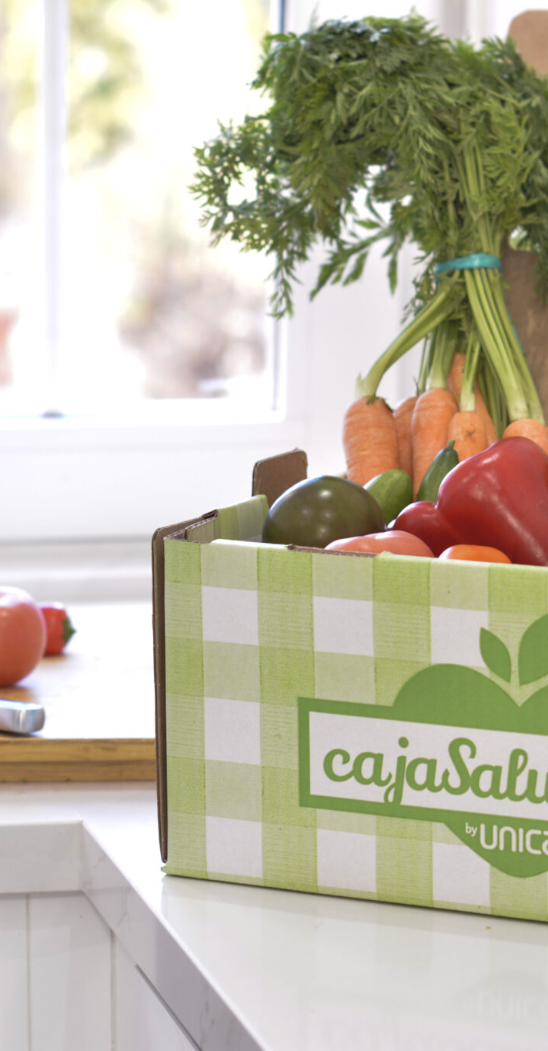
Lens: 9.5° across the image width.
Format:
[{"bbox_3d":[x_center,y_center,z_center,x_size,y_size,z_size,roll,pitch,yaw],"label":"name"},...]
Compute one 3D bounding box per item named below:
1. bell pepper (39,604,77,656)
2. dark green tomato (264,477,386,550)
[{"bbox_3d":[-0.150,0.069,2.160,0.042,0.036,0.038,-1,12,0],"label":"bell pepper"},{"bbox_3d":[0.028,0.006,1.795,0.067,0.062,0.067,-1,12,0],"label":"dark green tomato"}]

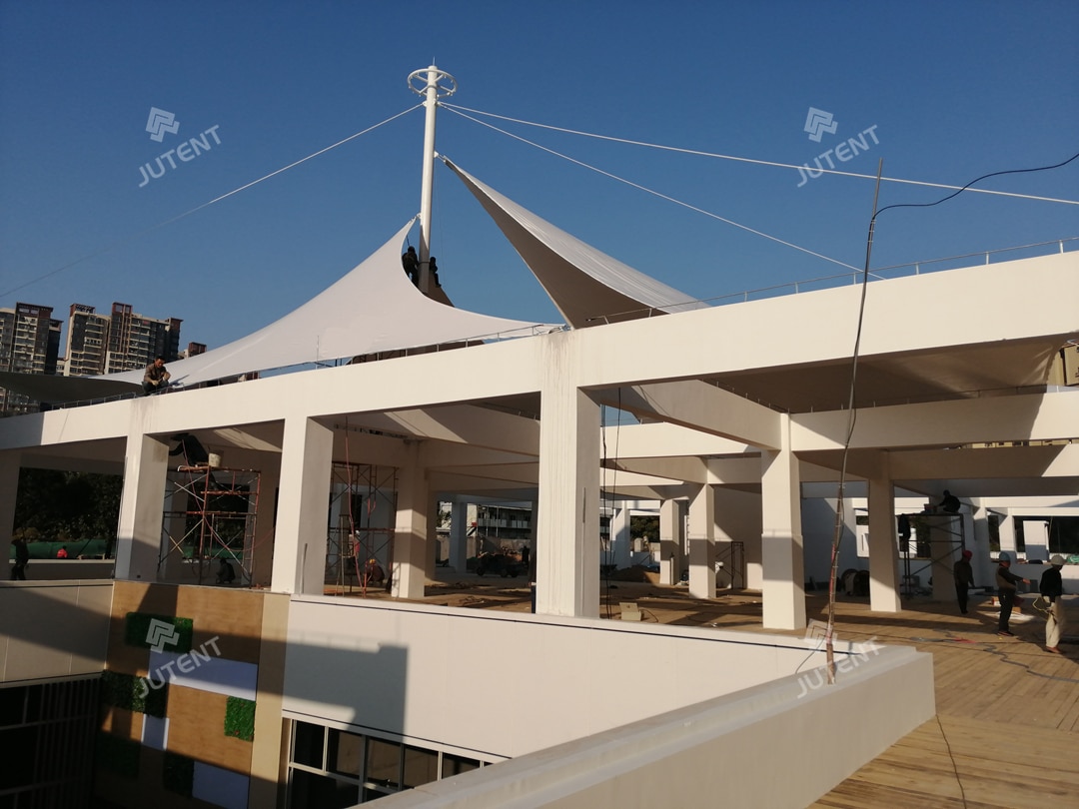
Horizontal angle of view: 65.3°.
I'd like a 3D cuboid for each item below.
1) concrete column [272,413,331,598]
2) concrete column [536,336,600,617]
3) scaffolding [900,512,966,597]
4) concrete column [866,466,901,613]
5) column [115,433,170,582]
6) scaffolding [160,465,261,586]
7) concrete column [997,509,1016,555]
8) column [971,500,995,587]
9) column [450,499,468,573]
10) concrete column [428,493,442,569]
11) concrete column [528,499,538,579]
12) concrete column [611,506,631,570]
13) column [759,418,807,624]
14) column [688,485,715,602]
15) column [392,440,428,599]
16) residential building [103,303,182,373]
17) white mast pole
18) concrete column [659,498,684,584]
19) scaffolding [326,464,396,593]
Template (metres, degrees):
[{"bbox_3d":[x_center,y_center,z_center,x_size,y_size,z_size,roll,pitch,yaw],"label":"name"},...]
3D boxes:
[{"bbox_3d":[-4.312,1.927,15.377,0.632,3.305,0.632,-6,-12,36],"label":"concrete column"},{"bbox_3d":[0.423,1.306,11.740,0.634,4.545,0.634,-6,-12,36],"label":"concrete column"},{"bbox_3d":[14.109,5.500,30.070,1.930,3.090,1.200,-6,-12,36],"label":"scaffolding"},{"bbox_3d":[10.089,3.987,24.658,0.634,3.990,0.634,-6,-12,36],"label":"concrete column"},{"bbox_3d":[-8.813,2.361,18.620,0.632,3.305,0.632,-6,-12,36],"label":"column"},{"bbox_3d":[-7.482,2.982,18.792,1.800,3.000,1.300,-6,-12,36],"label":"scaffolding"},{"bbox_3d":[24.661,7.688,44.177,0.634,3.838,0.634,-6,-12,36],"label":"concrete column"},{"bbox_3d":[20.289,6.749,38.768,0.656,3.823,0.656,-6,-12,36],"label":"column"},{"bbox_3d":[-4.318,7.113,45.074,0.634,3.838,0.634,-6,-12,36],"label":"column"},{"bbox_3d":[-4.893,5.711,36.341,0.656,3.823,0.656,-6,-12,36],"label":"concrete column"},{"bbox_3d":[0.015,6.694,41.919,0.634,3.838,0.634,-6,-12,36],"label":"concrete column"},{"bbox_3d":[4.812,7.888,48.348,0.634,3.838,0.634,-6,-12,36],"label":"concrete column"},{"bbox_3d":[5.342,2.549,18.488,0.653,4.592,0.637,-5,-12,36],"label":"column"},{"bbox_3d":[5.443,4.510,28.028,0.634,3.838,0.634,-6,-12,36],"label":"column"},{"bbox_3d":[-3.772,3.538,24.816,0.634,4.242,0.634,-6,-12,36],"label":"column"},{"bbox_3d":[-174.564,11.923,357.402,15.000,102.728,31.000,-6,-12,36],"label":"residential building"},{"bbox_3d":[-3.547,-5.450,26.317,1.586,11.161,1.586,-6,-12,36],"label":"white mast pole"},{"bbox_3d":[6.014,6.392,38.768,0.656,3.823,0.656,-6,-12,36],"label":"concrete column"},{"bbox_3d":[-5.548,3.974,26.311,1.930,3.880,1.320,-6,-12,36],"label":"scaffolding"}]

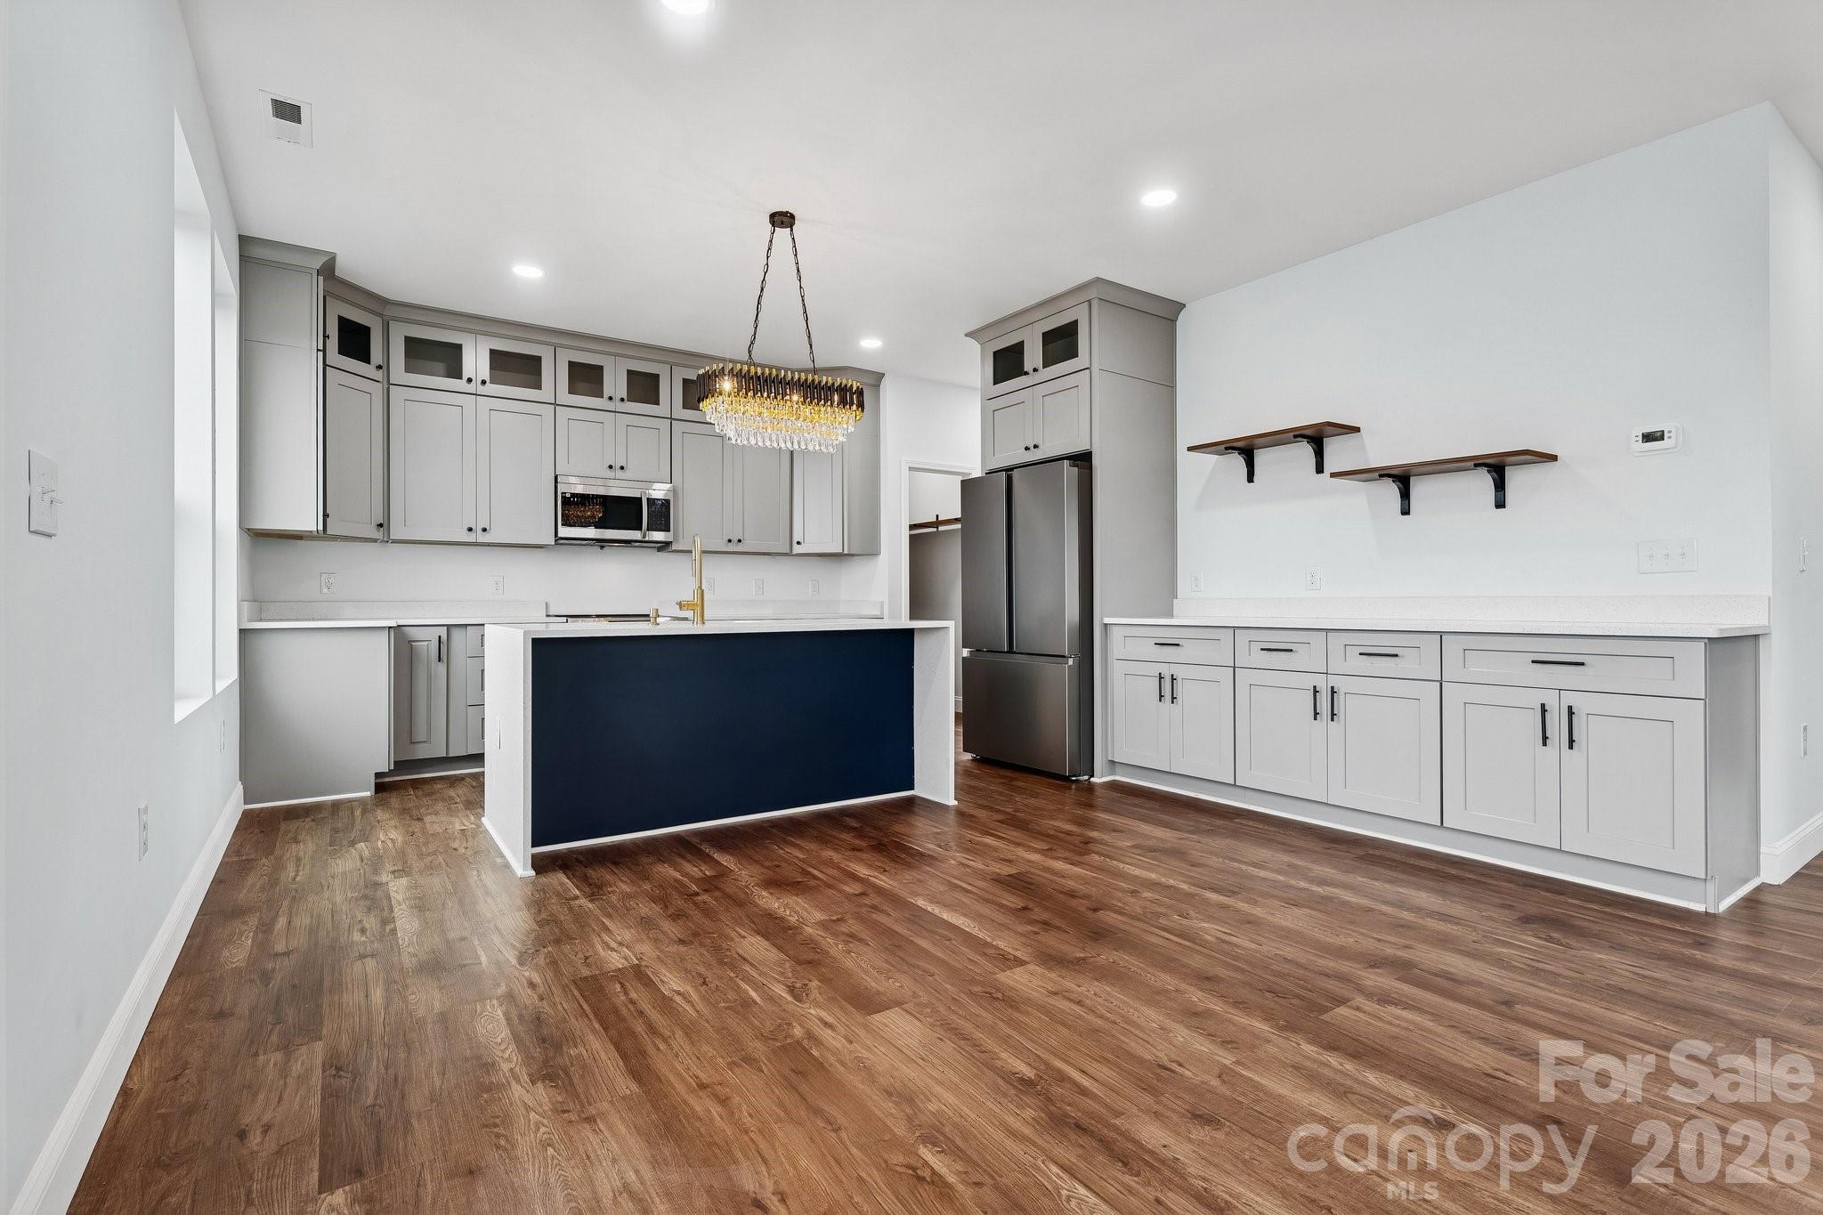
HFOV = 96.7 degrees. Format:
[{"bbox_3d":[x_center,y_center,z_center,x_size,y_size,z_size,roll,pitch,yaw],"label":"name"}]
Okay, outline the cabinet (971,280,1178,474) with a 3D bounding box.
[{"bbox_3d":[0.993,-1.329,5.076,0.690,0.920,1.110,0,0,-36],"label":"cabinet"}]

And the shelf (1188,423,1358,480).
[{"bbox_3d":[1.873,-0.787,4.219,0.270,0.200,0.785,0,0,-36],"label":"shelf"}]

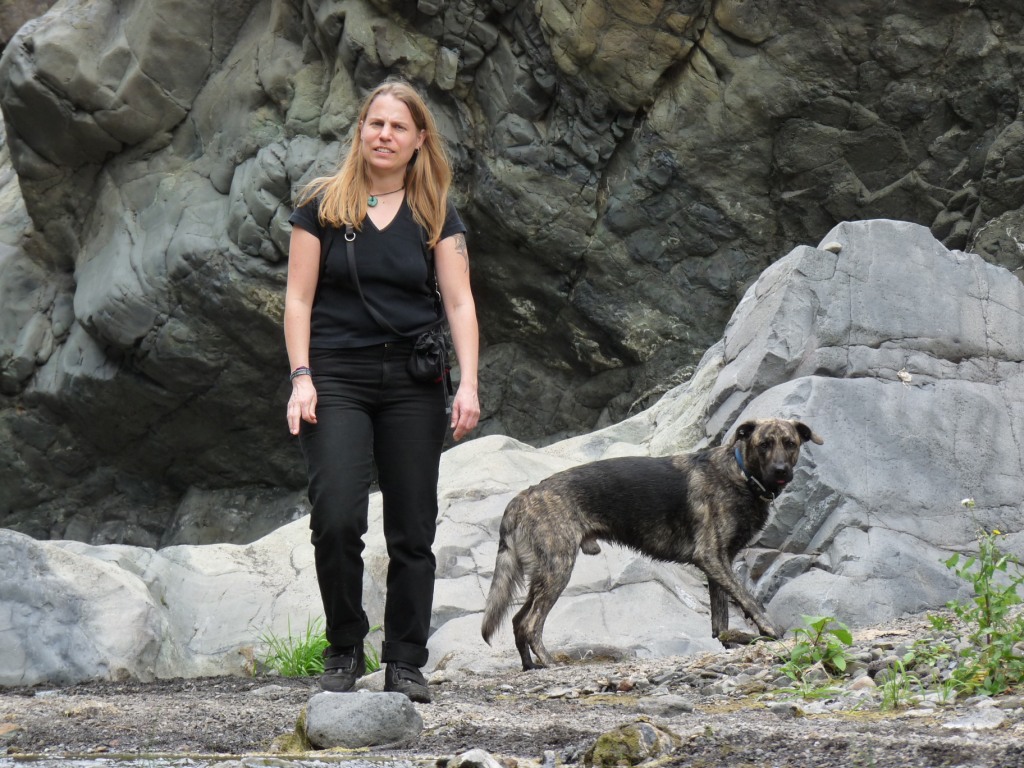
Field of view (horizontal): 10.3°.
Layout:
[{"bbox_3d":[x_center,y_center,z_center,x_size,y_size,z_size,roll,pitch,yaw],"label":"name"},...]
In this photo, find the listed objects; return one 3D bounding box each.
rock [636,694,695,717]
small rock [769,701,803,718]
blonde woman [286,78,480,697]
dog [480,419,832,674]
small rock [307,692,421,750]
[{"bbox_3d":[0.404,0.846,14.950,0.153,0.057,0.110,0,1,0],"label":"rock"},{"bbox_3d":[0.720,0.857,14.950,0.090,0.046,0.075,0,1,0],"label":"small rock"},{"bbox_3d":[-0.351,0.019,15.400,0.530,1.690,0.380,0,1,3],"label":"blonde woman"},{"bbox_3d":[0.393,0.452,16.000,0.950,0.710,0.300,0,1,-9],"label":"dog"},{"bbox_3d":[-0.377,0.851,14.400,0.300,0.145,0.200,0,1,0],"label":"small rock"}]

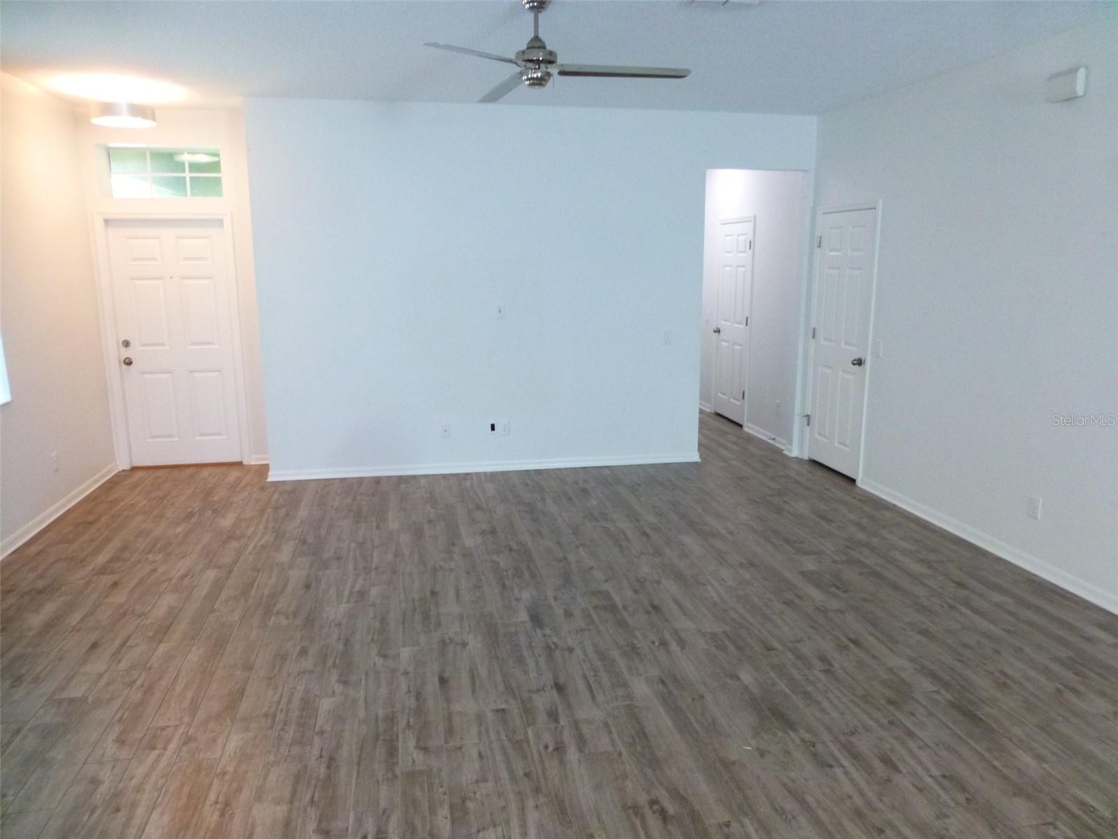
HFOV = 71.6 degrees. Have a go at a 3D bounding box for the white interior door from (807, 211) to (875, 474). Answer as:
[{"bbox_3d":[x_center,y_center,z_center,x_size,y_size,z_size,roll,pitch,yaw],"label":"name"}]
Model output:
[{"bbox_3d":[2.247,-0.601,6.171,0.045,2.040,0.750,-2,12,-10],"label":"white interior door"}]

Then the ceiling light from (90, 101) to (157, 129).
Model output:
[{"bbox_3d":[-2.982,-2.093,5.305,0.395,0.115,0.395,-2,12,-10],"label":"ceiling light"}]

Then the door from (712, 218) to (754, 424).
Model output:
[{"bbox_3d":[1.833,-1.000,8.140,0.045,2.040,0.770,-2,12,-10],"label":"door"}]

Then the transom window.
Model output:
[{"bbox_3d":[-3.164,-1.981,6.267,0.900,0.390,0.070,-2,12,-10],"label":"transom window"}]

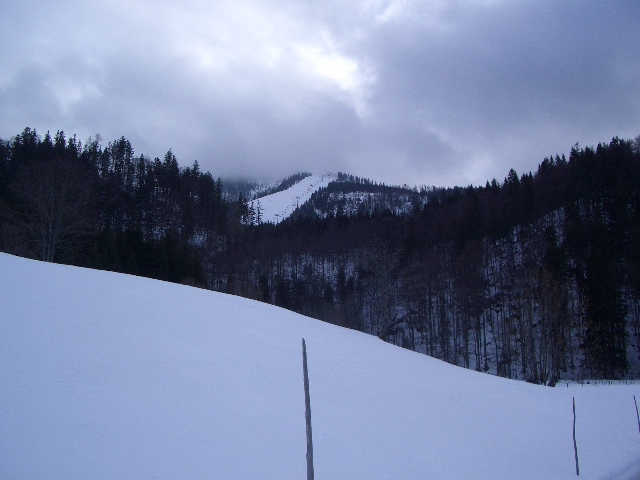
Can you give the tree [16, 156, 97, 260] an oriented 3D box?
[{"bbox_3d":[-34.335,-3.700,84.000,10.300,13.900,10.000,5,-12,-22],"label":"tree"}]

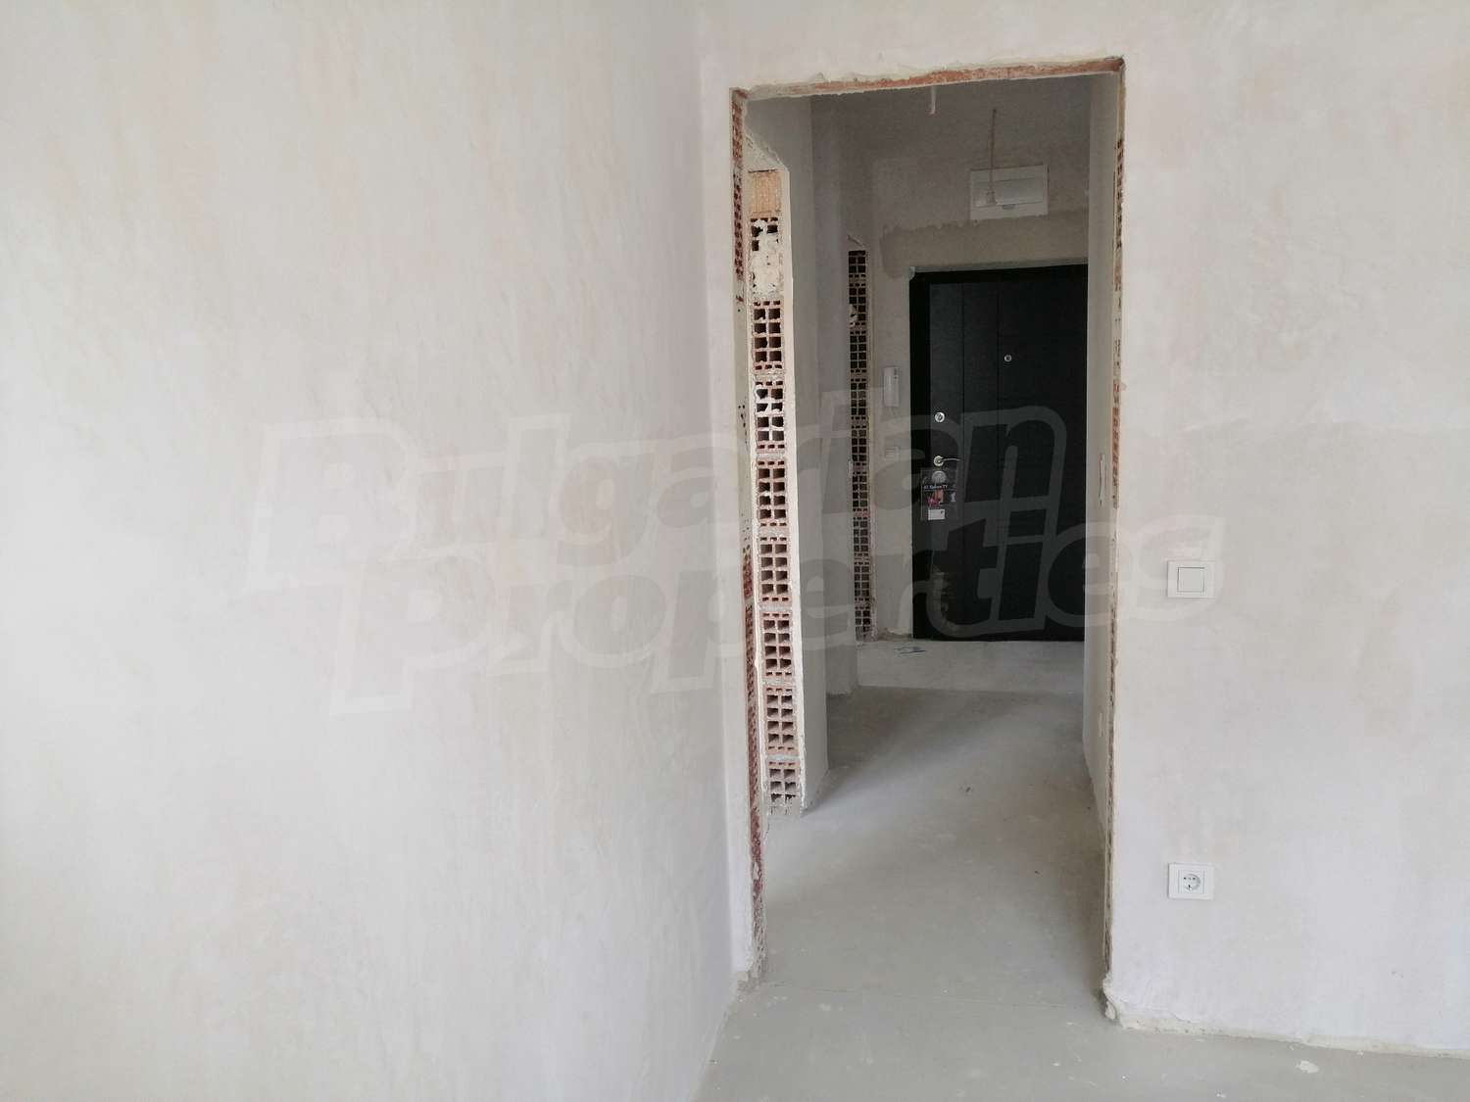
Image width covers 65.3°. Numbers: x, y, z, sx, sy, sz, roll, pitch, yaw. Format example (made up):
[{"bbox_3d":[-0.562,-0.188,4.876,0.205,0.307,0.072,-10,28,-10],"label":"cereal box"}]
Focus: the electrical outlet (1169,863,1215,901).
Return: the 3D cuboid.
[{"bbox_3d":[0.981,0.715,2.463,0.091,0.079,0.012,0,8,14],"label":"electrical outlet"}]

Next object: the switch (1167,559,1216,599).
[{"bbox_3d":[0.957,0.060,2.406,0.093,0.079,0.012,0,8,12],"label":"switch"}]

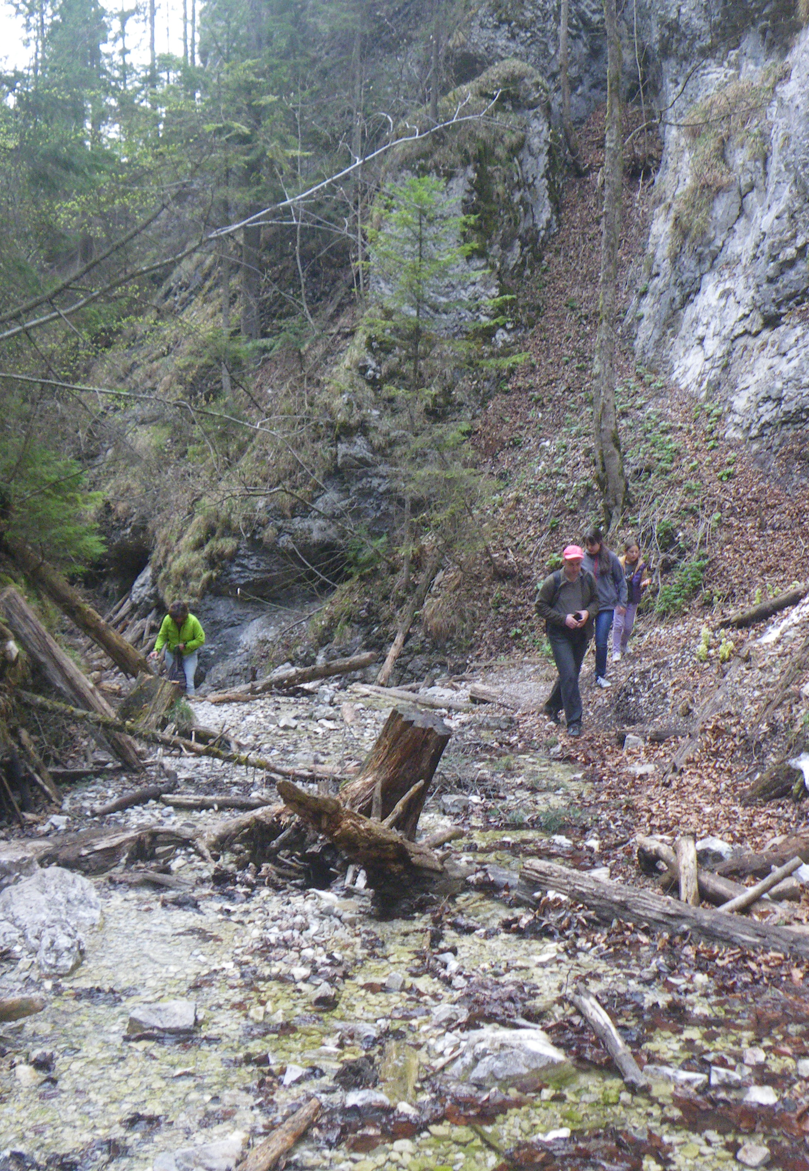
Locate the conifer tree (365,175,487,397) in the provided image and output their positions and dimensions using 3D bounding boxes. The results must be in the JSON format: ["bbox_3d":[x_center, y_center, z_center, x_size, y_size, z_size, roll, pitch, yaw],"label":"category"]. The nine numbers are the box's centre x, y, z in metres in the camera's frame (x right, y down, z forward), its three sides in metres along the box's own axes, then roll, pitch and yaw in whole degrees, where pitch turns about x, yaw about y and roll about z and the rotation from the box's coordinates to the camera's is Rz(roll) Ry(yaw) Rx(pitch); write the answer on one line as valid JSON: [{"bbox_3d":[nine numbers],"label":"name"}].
[{"bbox_3d":[0.330,-4.567,19.500,1.900,3.600,1.900,1,-1,0],"label":"conifer tree"}]

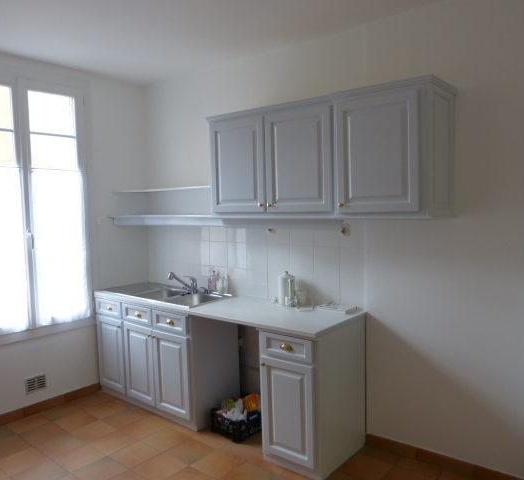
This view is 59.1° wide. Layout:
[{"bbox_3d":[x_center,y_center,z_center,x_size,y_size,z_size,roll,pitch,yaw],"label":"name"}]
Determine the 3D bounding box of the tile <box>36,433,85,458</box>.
[{"bbox_3d":[-1.340,1.377,3.084,0.244,0.012,0.244,2,5,40],"label":"tile"}]

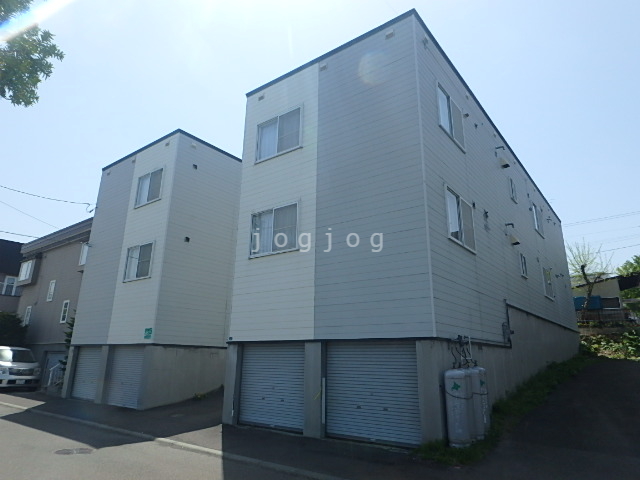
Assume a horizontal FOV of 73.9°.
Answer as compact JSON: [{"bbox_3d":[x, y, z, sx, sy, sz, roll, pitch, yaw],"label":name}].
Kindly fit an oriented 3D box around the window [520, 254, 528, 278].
[{"bbox_3d":[6.949,0.904,14.555,0.100,0.820,0.840,-11,-20,36],"label":"window"}]

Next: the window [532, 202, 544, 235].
[{"bbox_3d":[9.405,-0.808,18.343,0.100,1.200,1.700,-11,-20,36],"label":"window"}]

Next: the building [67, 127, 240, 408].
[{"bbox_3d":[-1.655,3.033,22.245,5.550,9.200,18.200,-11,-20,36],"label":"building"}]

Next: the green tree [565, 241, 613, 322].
[{"bbox_3d":[16.796,2.524,26.500,2.900,4.700,2.800,-9,-19,31],"label":"green tree"}]

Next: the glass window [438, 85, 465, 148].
[{"bbox_3d":[3.294,-3.062,10.671,0.100,1.200,1.680,-11,-20,36],"label":"glass window"}]

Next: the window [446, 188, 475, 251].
[{"bbox_3d":[3.297,-0.443,9.970,0.100,1.200,1.680,-11,-20,36],"label":"window"}]

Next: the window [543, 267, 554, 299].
[{"bbox_3d":[9.455,1.828,17.701,0.100,1.200,1.700,-11,-20,36],"label":"window"}]

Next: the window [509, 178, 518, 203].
[{"bbox_3d":[6.960,-1.710,15.273,0.100,0.820,0.840,-11,-20,36],"label":"window"}]

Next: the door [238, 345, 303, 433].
[{"bbox_3d":[-1.093,3.390,10.028,2.170,1.860,0.100,-11,-20,36],"label":"door"}]

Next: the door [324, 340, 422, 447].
[{"bbox_3d":[1.028,2.969,8.462,2.170,1.860,0.100,-11,-20,36],"label":"door"}]

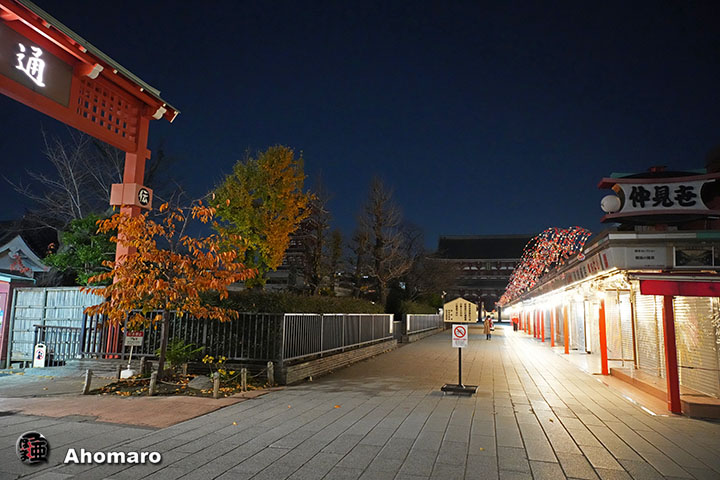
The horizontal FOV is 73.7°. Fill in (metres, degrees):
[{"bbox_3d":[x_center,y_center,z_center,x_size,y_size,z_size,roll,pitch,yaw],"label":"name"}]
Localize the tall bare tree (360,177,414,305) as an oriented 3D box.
[{"bbox_3d":[1.469,0.995,27.718,3.200,9.634,3.100,1,-9,3],"label":"tall bare tree"}]

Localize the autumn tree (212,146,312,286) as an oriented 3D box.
[{"bbox_3d":[-5.741,0.015,27.702,5.600,11.311,5.400,3,-9,-12],"label":"autumn tree"}]

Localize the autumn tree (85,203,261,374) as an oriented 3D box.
[{"bbox_3d":[-4.339,1.095,10.930,3.800,4.149,3.600,4,-9,-21],"label":"autumn tree"}]

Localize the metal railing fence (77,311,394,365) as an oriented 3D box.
[{"bbox_3d":[-2.331,3.284,17.924,4.930,1.110,14.470,-1,-9,15],"label":"metal railing fence"}]

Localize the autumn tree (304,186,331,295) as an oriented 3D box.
[{"bbox_3d":[-3.363,1.108,37.364,2.400,12.158,2.400,2,-9,-5],"label":"autumn tree"}]

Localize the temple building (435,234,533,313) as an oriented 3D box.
[{"bbox_3d":[31.505,9.078,116.843,29.000,21.700,16.500,-1,-9,15],"label":"temple building"}]

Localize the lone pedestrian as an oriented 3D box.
[{"bbox_3d":[8.402,5.742,31.456,0.500,1.630,0.500,-3,-9,23],"label":"lone pedestrian"}]

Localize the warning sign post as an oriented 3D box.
[{"bbox_3d":[2.135,2.229,10.311,0.760,1.950,0.500,-1,-9,15],"label":"warning sign post"}]

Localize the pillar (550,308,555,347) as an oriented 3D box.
[{"bbox_3d":[10.479,4.704,26.151,0.150,2.150,0.150,-1,-9,15],"label":"pillar"}]

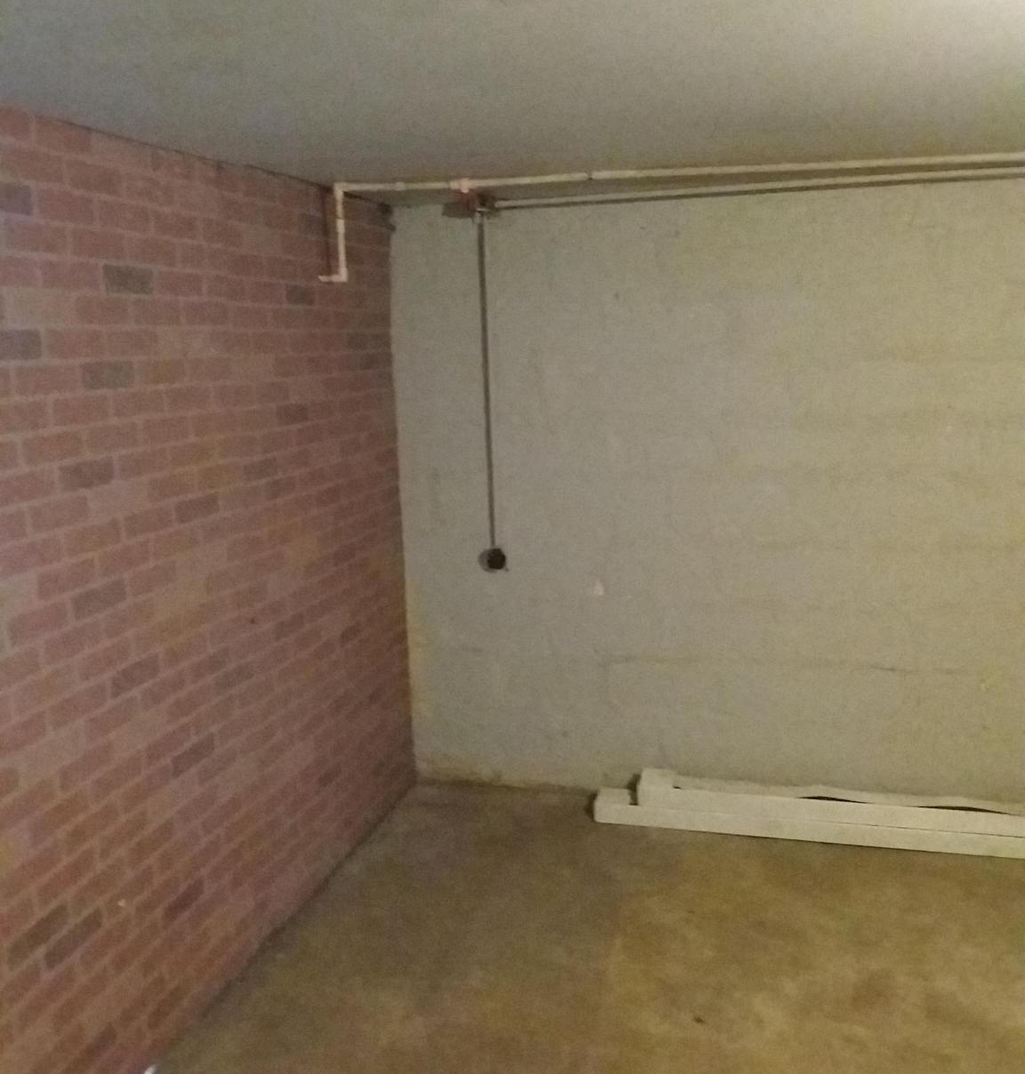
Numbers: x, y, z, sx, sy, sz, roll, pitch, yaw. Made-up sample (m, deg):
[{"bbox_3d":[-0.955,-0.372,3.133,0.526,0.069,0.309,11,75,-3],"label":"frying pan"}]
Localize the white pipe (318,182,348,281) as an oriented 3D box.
[{"bbox_3d":[-0.551,-0.921,3.228,0.094,0.290,0.034,1,10,16],"label":"white pipe"}]

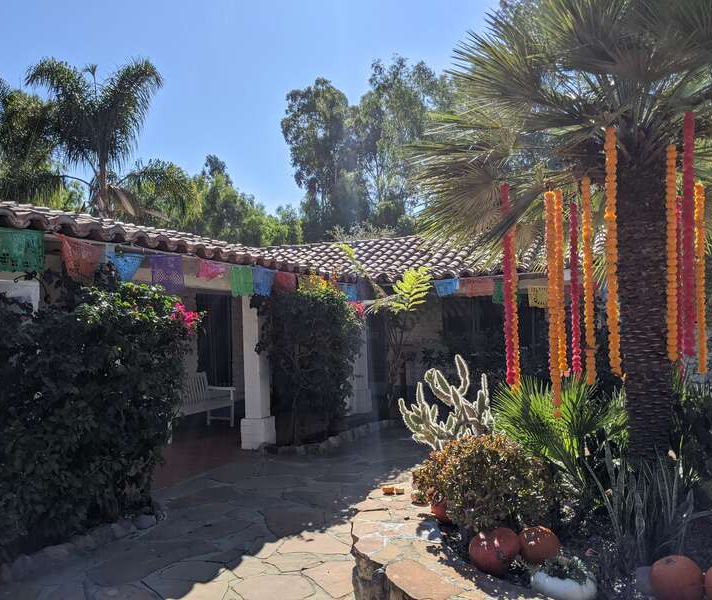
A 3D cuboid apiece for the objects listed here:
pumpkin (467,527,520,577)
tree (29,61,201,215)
[{"bbox_3d":[0.633,1.149,2.850,0.230,0.220,0.230,-1,-2,0],"label":"pumpkin"},{"bbox_3d":[-6.575,-1.884,16.733,4.500,8.800,4.500,-1,-3,0],"label":"tree"}]

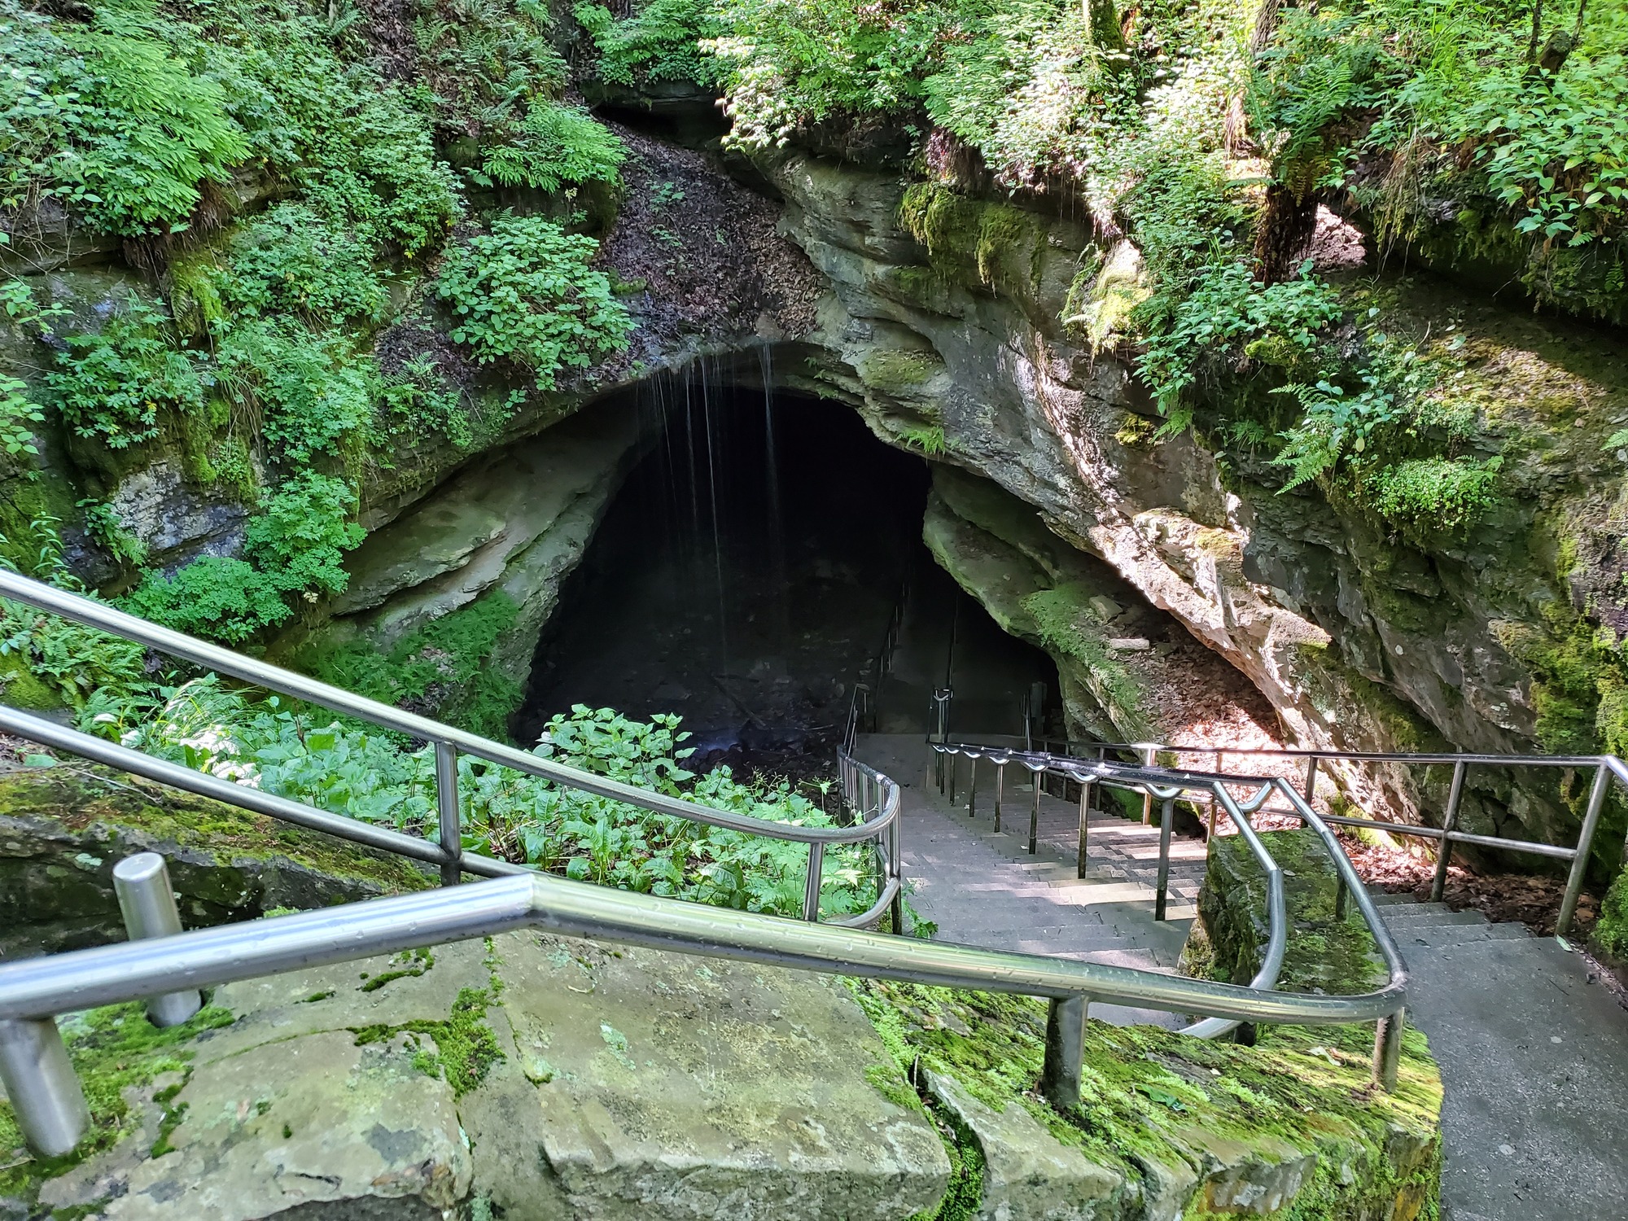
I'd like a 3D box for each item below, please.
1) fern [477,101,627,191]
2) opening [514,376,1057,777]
[{"bbox_3d":[-3.400,-6.020,15.900,1.900,0.950,1.300,-5,21,-10],"label":"fern"},{"bbox_3d":[-0.450,-0.460,19.300,8.500,6.400,2.000,-2,21,-1],"label":"opening"}]

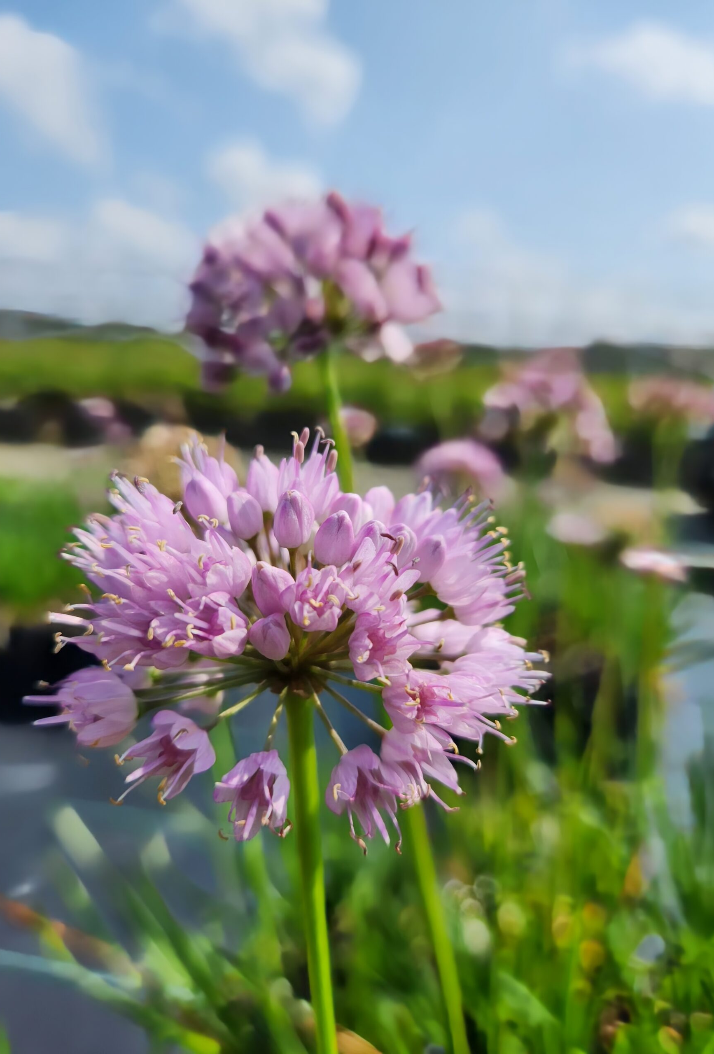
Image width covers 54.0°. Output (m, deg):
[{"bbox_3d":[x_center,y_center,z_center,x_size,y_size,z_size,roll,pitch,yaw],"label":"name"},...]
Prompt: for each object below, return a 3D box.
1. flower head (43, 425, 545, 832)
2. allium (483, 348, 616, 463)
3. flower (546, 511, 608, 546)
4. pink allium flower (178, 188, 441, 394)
[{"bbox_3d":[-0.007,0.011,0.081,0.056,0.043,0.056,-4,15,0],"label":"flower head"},{"bbox_3d":[0.077,-0.049,0.284,0.052,0.046,0.052,-1,15,0],"label":"allium"},{"bbox_3d":[0.159,0.001,0.506,0.042,0.024,0.042,-1,15,0],"label":"flower"},{"bbox_3d":[-0.008,-0.044,0.133,0.048,0.035,0.048,-8,15,0],"label":"pink allium flower"}]

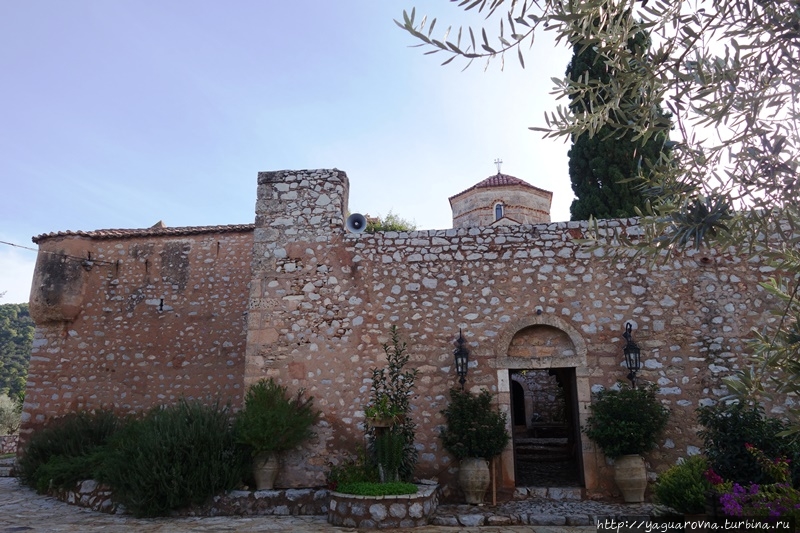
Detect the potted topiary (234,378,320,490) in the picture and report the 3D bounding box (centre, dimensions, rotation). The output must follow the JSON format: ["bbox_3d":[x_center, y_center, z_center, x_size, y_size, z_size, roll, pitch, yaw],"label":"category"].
[{"bbox_3d":[-2.142,2.959,11.019,1.420,1.864,1.300,-2,-15,6],"label":"potted topiary"}]

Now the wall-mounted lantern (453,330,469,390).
[{"bbox_3d":[1.118,1.706,11.399,0.280,1.088,0.330,-2,-15,6],"label":"wall-mounted lantern"}]

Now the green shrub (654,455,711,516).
[{"bbox_3d":[4.141,3.193,9.071,0.850,0.840,0.820,-3,-16,9],"label":"green shrub"}]

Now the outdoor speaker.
[{"bbox_3d":[-0.876,-0.863,12.605,0.371,0.369,0.380,-1,-6,2],"label":"outdoor speaker"}]

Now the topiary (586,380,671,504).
[{"bbox_3d":[3.736,2.914,10.376,1.320,1.875,1.250,-2,-15,6],"label":"topiary"}]

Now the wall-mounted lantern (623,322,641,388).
[{"bbox_3d":[4.122,1.589,11.095,0.280,1.129,0.330,-2,-15,6],"label":"wall-mounted lantern"}]

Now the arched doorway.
[{"bbox_3d":[2.565,2.468,11.399,1.750,3.078,0.500,-2,-15,6],"label":"arched doorway"}]

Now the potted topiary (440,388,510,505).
[{"bbox_3d":[1.269,3.042,10.617,1.170,1.841,1.150,-2,-15,6],"label":"potted topiary"}]

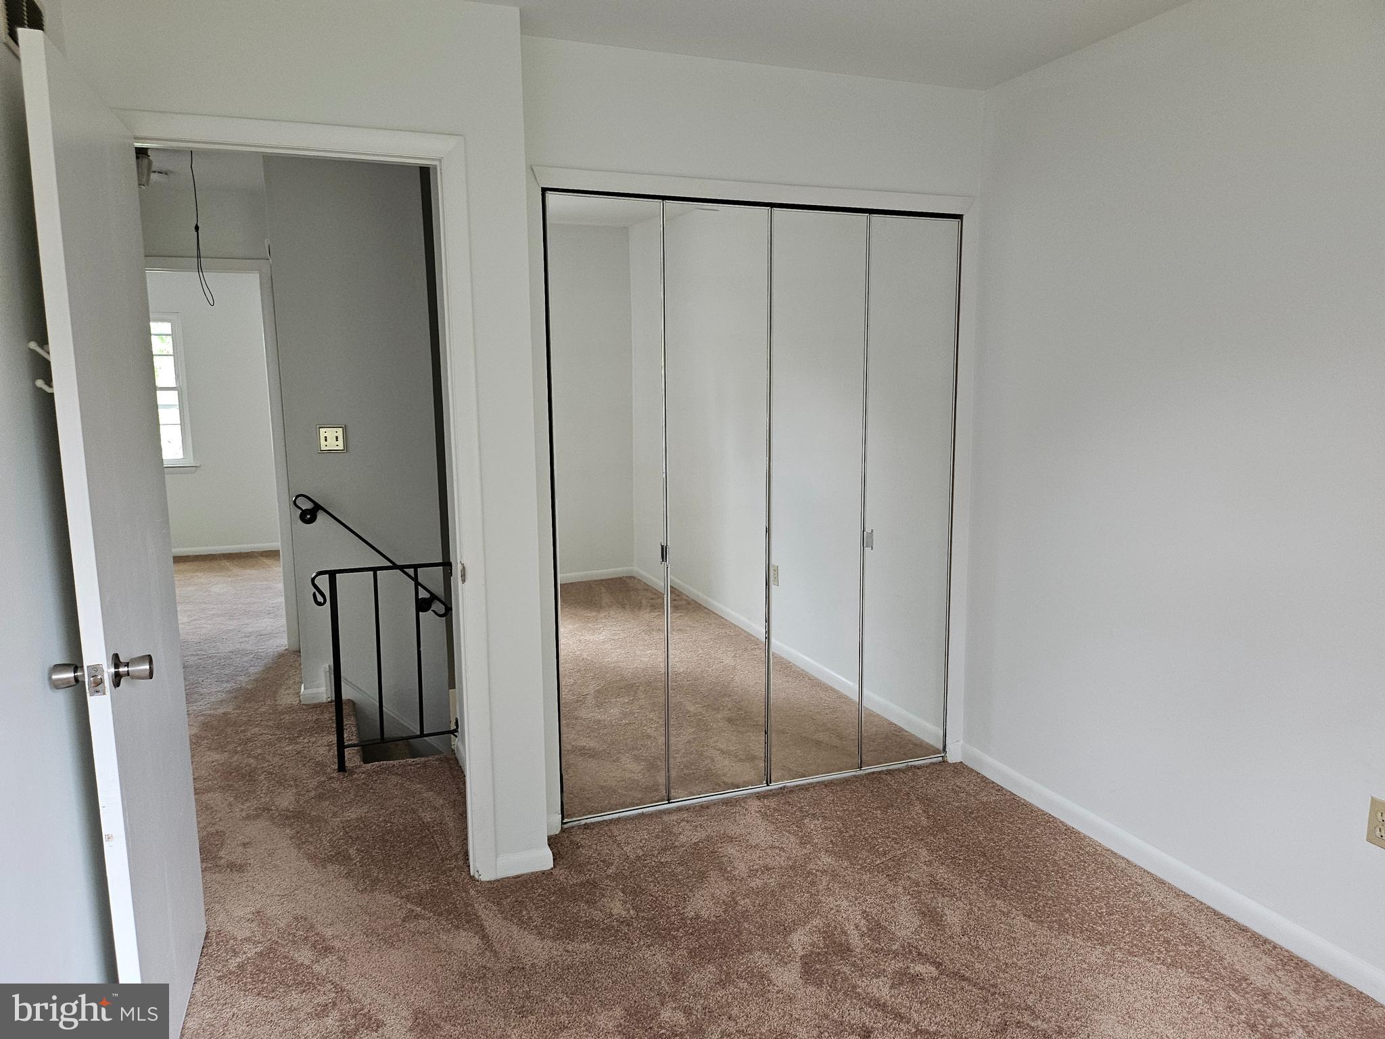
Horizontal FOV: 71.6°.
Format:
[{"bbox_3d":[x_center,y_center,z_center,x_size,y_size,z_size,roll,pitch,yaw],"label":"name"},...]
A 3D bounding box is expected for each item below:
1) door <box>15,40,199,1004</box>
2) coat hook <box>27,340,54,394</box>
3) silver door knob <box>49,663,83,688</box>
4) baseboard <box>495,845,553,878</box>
[{"bbox_3d":[-1.210,0.144,2.081,0.035,2.030,0.748,-4,9,-19],"label":"door"},{"bbox_3d":[-1.194,-0.284,1.799,0.073,0.097,0.028,-4,9,-19],"label":"coat hook"},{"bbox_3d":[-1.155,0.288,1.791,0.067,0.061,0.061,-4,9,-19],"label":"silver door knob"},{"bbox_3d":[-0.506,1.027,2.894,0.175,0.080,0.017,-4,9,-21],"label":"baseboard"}]

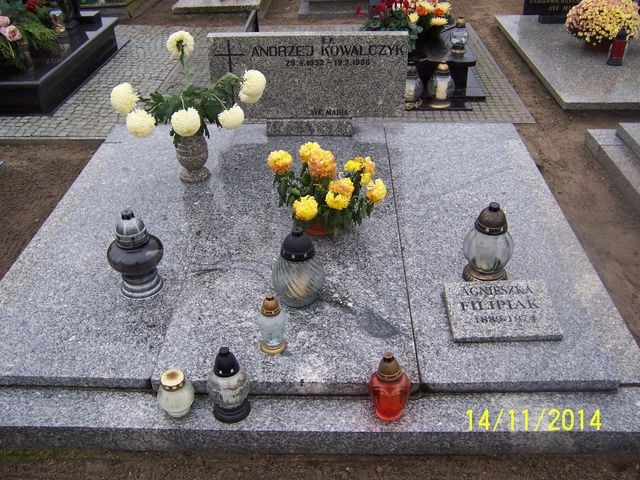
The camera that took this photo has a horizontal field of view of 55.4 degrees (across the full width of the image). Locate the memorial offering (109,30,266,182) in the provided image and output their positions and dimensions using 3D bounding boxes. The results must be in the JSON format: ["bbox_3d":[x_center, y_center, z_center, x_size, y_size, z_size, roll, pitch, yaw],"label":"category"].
[{"bbox_3d":[-0.595,-0.565,2.707,0.680,0.650,0.480,0,34,2],"label":"memorial offering"}]

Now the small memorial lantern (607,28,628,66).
[{"bbox_3d":[2.009,-1.306,4.105,0.110,0.237,0.110,0,34,2],"label":"small memorial lantern"}]

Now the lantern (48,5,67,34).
[{"bbox_3d":[-1.991,-1.669,4.640,0.108,0.183,0.108,0,34,2],"label":"lantern"}]

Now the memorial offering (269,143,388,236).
[{"bbox_3d":[0.024,-0.183,2.409,0.450,0.330,0.400,0,34,2],"label":"memorial offering"}]

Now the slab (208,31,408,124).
[{"bbox_3d":[-0.055,-0.797,3.156,0.985,0.535,0.085,0,34,2],"label":"slab"}]

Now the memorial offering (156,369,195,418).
[{"bbox_3d":[-0.427,0.455,1.806,0.110,0.135,0.110,0,34,2],"label":"memorial offering"}]

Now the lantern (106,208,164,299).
[{"bbox_3d":[-0.647,0.040,2.135,0.192,0.319,0.192,0,34,2],"label":"lantern"}]

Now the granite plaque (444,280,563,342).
[{"bbox_3d":[0.605,0.235,2.040,0.346,0.035,0.244,0,41,1],"label":"granite plaque"}]

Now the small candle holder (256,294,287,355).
[{"bbox_3d":[-0.145,0.251,1.884,0.089,0.203,0.089,0,34,2],"label":"small candle holder"}]

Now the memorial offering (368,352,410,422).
[{"bbox_3d":[0.198,0.406,1.728,0.118,0.223,0.118,0,34,2],"label":"memorial offering"}]

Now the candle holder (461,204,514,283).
[{"bbox_3d":[0.600,0.005,2.160,0.168,0.299,0.168,0,34,2],"label":"candle holder"}]

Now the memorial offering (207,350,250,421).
[{"bbox_3d":[-0.258,0.399,1.739,0.122,0.236,0.122,0,34,2],"label":"memorial offering"}]

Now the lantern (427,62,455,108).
[{"bbox_3d":[0.745,-0.961,3.755,0.173,0.267,0.173,0,34,2],"label":"lantern"}]

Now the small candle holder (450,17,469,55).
[{"bbox_3d":[0.856,-1.247,3.743,0.104,0.220,0.104,0,34,2],"label":"small candle holder"}]

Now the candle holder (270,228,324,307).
[{"bbox_3d":[-0.069,0.084,2.057,0.180,0.285,0.180,0,34,2],"label":"candle holder"}]

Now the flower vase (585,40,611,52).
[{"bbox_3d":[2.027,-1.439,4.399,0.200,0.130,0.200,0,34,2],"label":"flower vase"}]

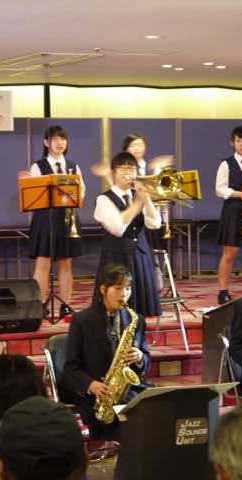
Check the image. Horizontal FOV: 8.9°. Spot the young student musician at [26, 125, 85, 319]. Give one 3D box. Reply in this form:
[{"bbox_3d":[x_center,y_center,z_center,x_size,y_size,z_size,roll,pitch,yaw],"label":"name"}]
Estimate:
[{"bbox_3d":[-0.549,-0.172,13.309,0.500,1.610,0.380,-1,2,-9],"label":"young student musician"}]

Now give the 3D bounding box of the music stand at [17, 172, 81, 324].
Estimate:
[{"bbox_3d":[-0.564,0.056,12.766,0.520,1.190,0.460,-1,2,-9],"label":"music stand"}]

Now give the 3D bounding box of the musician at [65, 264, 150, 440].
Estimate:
[{"bbox_3d":[-0.050,0.766,9.150,0.480,1.240,0.700,-2,2,-30],"label":"musician"}]

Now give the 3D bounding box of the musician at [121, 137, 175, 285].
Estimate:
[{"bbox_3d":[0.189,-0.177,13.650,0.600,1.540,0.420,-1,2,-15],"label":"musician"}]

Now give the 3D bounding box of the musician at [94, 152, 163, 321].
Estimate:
[{"bbox_3d":[0.054,0.207,11.020,0.460,1.630,0.420,-2,2,-27],"label":"musician"}]

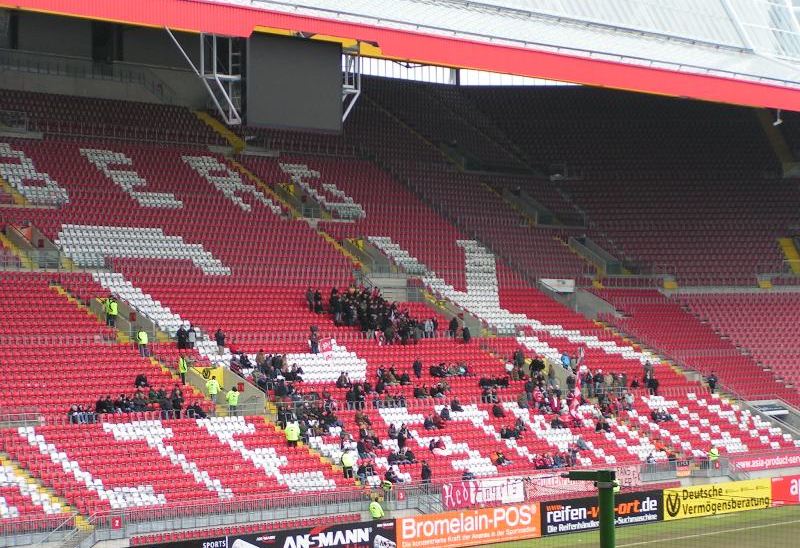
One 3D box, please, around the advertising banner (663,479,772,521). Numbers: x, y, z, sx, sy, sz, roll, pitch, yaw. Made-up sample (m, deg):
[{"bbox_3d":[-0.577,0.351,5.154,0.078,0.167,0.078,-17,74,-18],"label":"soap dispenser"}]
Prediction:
[{"bbox_3d":[19.949,14.059,137.113,0.100,1.870,12.330,-1,-2,41],"label":"advertising banner"}]

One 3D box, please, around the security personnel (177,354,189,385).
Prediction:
[{"bbox_3d":[-11.670,5.246,118.070,0.400,1.780,0.560,-2,-2,42],"label":"security personnel"}]

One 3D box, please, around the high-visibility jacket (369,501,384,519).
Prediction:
[{"bbox_3d":[-1.049,10.717,100.090,0.620,0.800,0.380,-1,-2,23],"label":"high-visibility jacket"}]

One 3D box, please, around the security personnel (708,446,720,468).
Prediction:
[{"bbox_3d":[19.860,11.800,138.818,0.420,1.720,0.580,-1,-2,41],"label":"security personnel"}]

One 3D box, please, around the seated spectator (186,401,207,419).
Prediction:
[{"bbox_3d":[-10.540,7.180,113.991,0.850,1.120,0.550,-2,-2,42],"label":"seated spectator"}]

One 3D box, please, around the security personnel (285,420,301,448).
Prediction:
[{"bbox_3d":[-5.471,8.321,111.744,0.660,1.780,0.450,-1,-2,-7],"label":"security personnel"}]

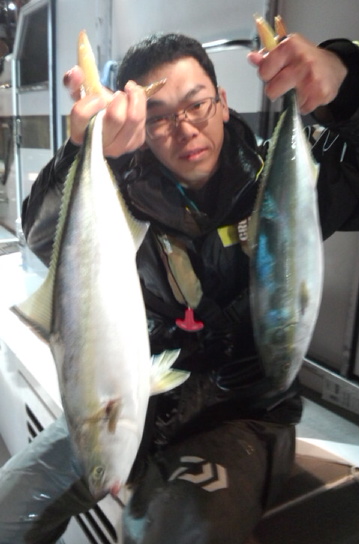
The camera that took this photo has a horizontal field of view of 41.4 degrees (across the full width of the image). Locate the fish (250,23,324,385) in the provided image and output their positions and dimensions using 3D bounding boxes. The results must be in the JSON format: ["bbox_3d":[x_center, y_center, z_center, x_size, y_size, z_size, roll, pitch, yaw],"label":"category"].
[{"bbox_3d":[0.143,-0.076,0.635,0.115,0.500,0.080,-3,8,-12],"label":"fish"}]

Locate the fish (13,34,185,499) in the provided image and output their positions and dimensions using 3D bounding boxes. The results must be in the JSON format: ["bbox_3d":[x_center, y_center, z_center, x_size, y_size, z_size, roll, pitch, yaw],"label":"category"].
[{"bbox_3d":[-0.097,0.008,0.585,0.205,0.570,0.095,2,7,10],"label":"fish"}]

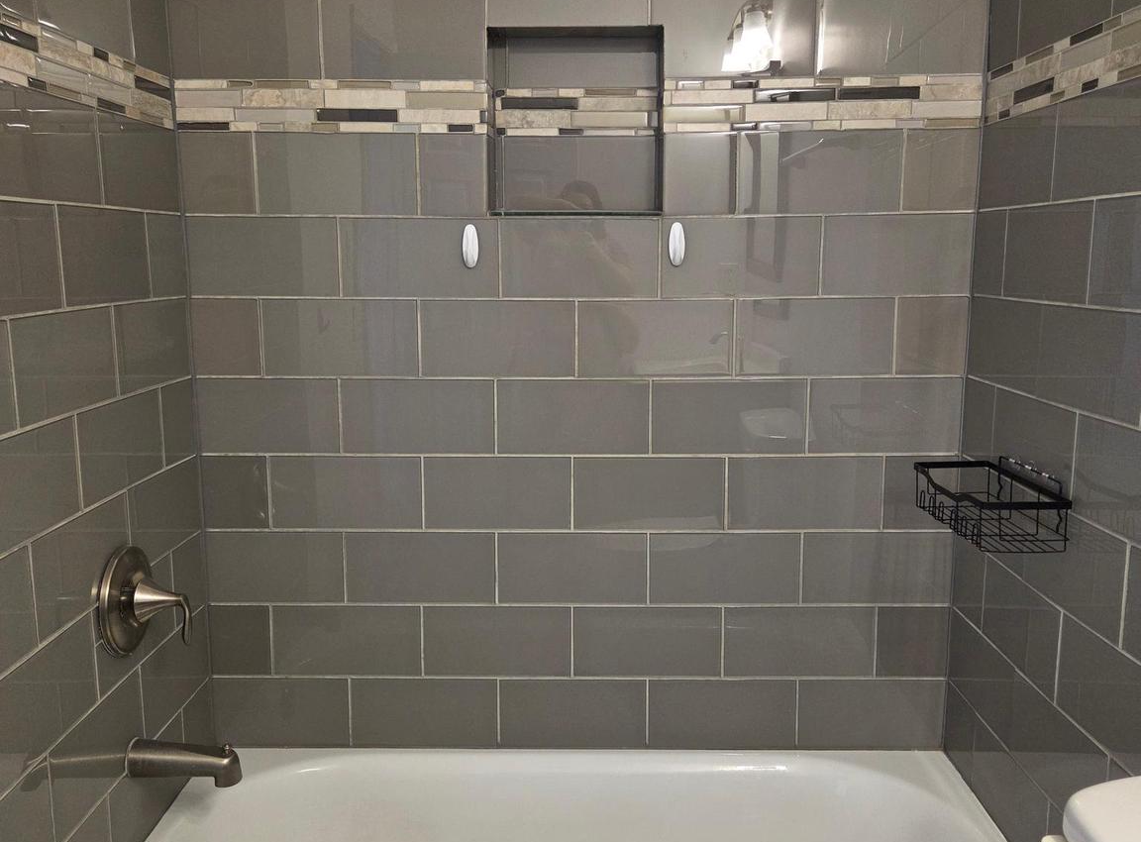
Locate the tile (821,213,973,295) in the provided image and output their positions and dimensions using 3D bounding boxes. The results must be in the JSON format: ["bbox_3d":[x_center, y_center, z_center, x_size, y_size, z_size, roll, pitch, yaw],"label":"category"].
[{"bbox_3d":[0.621,-0.315,1.927,0.283,0.152,0.009,0,9,1],"label":"tile"}]

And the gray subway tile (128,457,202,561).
[{"bbox_3d":[-0.742,0.169,1.859,0.009,0.149,0.308,0,9,1],"label":"gray subway tile"}]

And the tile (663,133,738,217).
[{"bbox_3d":[0.243,-0.463,1.903,0.137,0.149,0.009,0,9,1],"label":"tile"}]

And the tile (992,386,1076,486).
[{"bbox_3d":[0.764,0.039,1.668,0.009,0.152,0.302,0,9,1],"label":"tile"}]

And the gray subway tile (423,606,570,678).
[{"bbox_3d":[-0.148,0.449,2.061,0.302,0.151,0.010,0,10,1],"label":"gray subway tile"}]

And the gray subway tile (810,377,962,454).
[{"bbox_3d":[0.615,-0.009,1.977,0.300,0.152,0.010,0,9,1],"label":"gray subway tile"}]

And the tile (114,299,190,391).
[{"bbox_3d":[-0.749,-0.135,1.813,0.010,0.152,0.304,0,9,1],"label":"tile"}]

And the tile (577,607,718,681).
[{"bbox_3d":[0.157,0.448,2.055,0.302,0.151,0.010,0,9,1],"label":"tile"}]

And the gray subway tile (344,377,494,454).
[{"bbox_3d":[-0.298,-0.008,1.983,0.301,0.149,0.009,0,9,1],"label":"gray subway tile"}]

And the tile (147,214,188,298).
[{"bbox_3d":[-0.750,-0.305,1.871,0.010,0.152,0.158,0,9,1],"label":"tile"}]

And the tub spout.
[{"bbox_3d":[-0.649,0.582,1.717,0.182,0.084,0.062,0,9,1],"label":"tub spout"}]

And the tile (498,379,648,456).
[{"bbox_3d":[0.006,-0.009,1.986,0.302,0.151,0.010,0,9,1],"label":"tile"}]

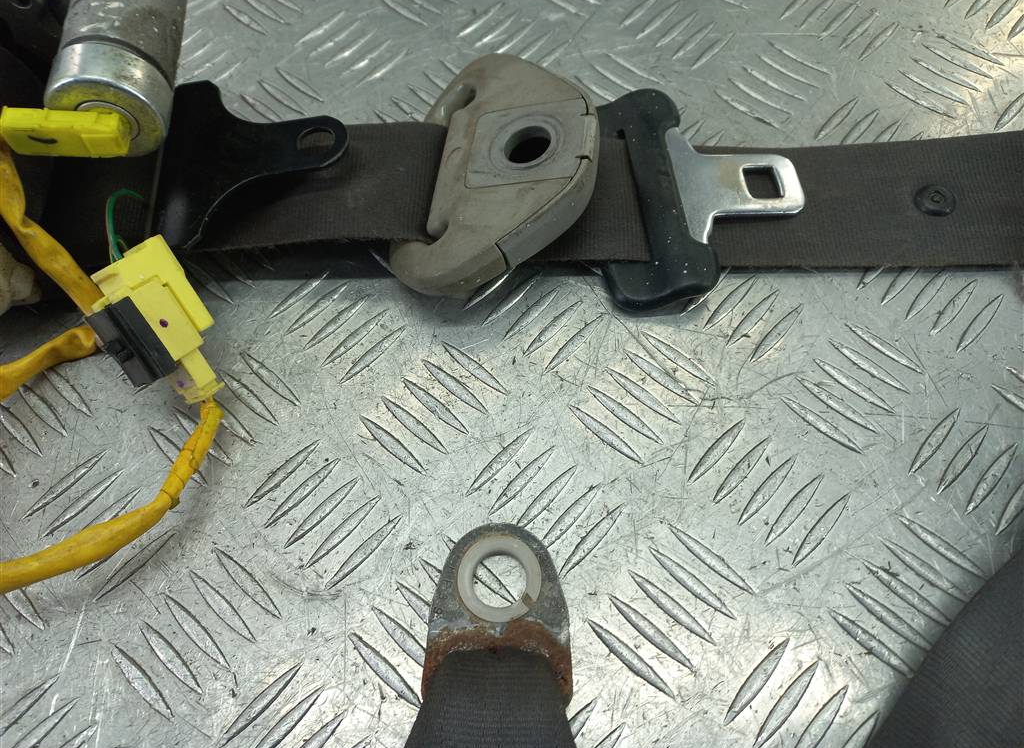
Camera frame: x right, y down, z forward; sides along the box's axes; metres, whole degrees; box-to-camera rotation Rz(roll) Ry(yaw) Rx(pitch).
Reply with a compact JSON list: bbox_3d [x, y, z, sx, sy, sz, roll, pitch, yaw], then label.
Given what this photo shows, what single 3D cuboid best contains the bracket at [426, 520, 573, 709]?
[{"bbox_3d":[-0.003,0.053,0.169,0.032,0.009,0.040,0,62,2],"label":"bracket"}]

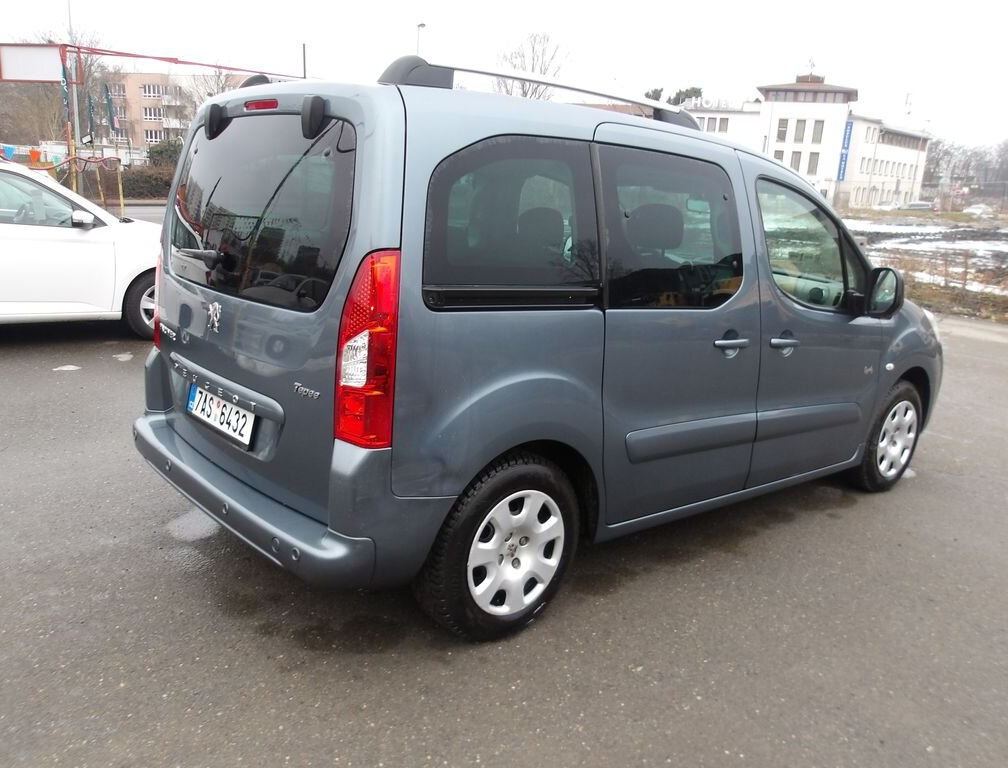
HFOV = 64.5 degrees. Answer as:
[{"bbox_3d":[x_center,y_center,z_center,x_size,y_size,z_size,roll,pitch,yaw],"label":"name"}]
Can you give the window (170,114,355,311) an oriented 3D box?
[{"bbox_3d":[-0.870,-0.591,2.656,0.085,0.580,1.220,9,6,-43],"label":"window"}]

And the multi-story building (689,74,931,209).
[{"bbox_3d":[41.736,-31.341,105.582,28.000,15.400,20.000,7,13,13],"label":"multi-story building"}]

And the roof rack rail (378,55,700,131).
[{"bbox_3d":[0.228,-0.977,2.775,1.500,0.100,0.070,-9,17,-40],"label":"roof rack rail"}]

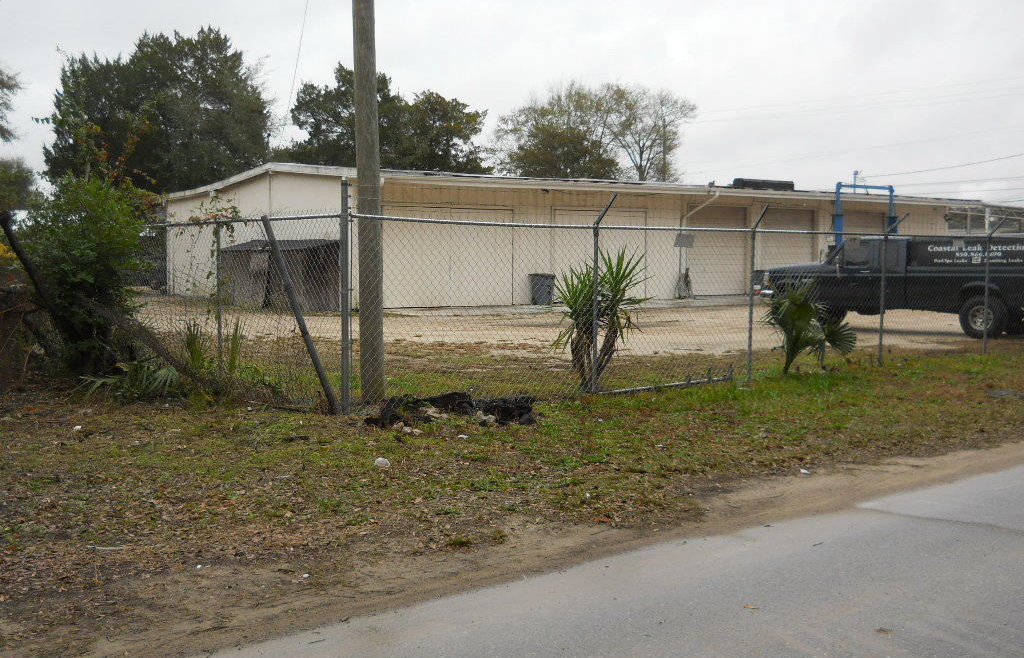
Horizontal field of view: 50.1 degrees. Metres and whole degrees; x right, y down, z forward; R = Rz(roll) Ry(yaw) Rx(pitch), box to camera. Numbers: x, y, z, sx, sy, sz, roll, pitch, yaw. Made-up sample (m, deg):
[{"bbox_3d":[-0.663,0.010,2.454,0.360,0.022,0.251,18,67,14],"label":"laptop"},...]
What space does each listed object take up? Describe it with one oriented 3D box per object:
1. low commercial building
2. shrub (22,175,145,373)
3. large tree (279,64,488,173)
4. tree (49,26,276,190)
[{"bbox_3d":[3.725,-3.562,42.438,30.200,4.150,13.800,-3,5,-36],"label":"low commercial building"},{"bbox_3d":[-5.344,-0.645,13.688,1.550,2.530,1.600,0,4,0],"label":"shrub"},{"bbox_3d":[-6.501,-7.913,55.572,10.300,10.970,9.500,0,4,0],"label":"large tree"},{"bbox_3d":[-15.196,-7.335,47.091,9.600,11.080,9.400,0,4,0],"label":"tree"}]

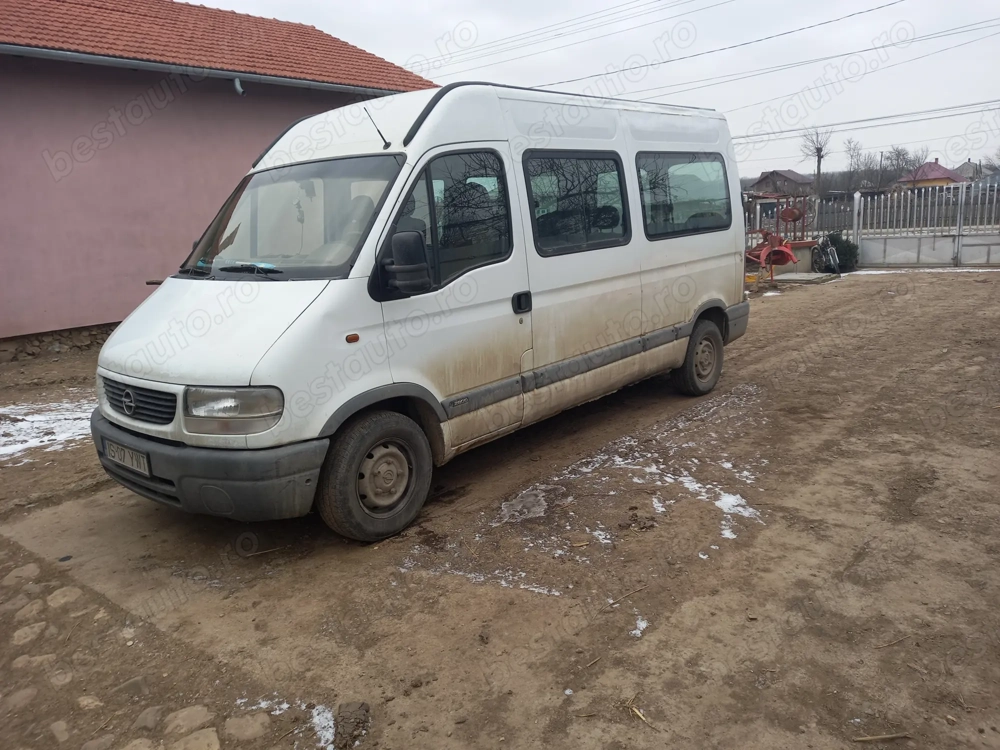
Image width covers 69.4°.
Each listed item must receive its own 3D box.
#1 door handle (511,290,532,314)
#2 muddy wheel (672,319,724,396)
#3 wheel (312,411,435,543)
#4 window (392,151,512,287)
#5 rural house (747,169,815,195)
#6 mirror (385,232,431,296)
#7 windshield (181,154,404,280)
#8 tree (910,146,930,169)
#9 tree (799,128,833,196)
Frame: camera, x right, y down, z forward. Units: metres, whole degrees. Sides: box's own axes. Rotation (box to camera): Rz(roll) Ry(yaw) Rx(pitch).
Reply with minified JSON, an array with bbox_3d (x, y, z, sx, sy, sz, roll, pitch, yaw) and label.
[{"bbox_3d":[0.140,-0.455,4.542,0.040,0.127,0.165,9,17,42],"label":"door handle"},{"bbox_3d":[1.812,-0.160,6.580,0.220,0.685,0.685,9,17,42],"label":"muddy wheel"},{"bbox_3d":[-0.671,0.548,3.945,0.225,0.690,0.690,8,16,38],"label":"wheel"},{"bbox_3d":[-0.244,-0.881,4.061,0.070,0.760,0.930,0,12,44],"label":"window"},{"bbox_3d":[40.290,-26.313,103.000,7.500,6.000,9.000,7,15,38],"label":"rural house"},{"bbox_3d":[-0.471,-0.575,3.688,0.205,0.310,0.115,9,17,42],"label":"mirror"},{"bbox_3d":[-1.319,-0.890,4.255,1.720,0.860,0.150,9,-19,42],"label":"windshield"},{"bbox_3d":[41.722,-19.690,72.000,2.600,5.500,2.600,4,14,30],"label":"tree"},{"bbox_3d":[16.680,-10.444,38.000,1.850,5.100,1.850,2,14,22],"label":"tree"}]

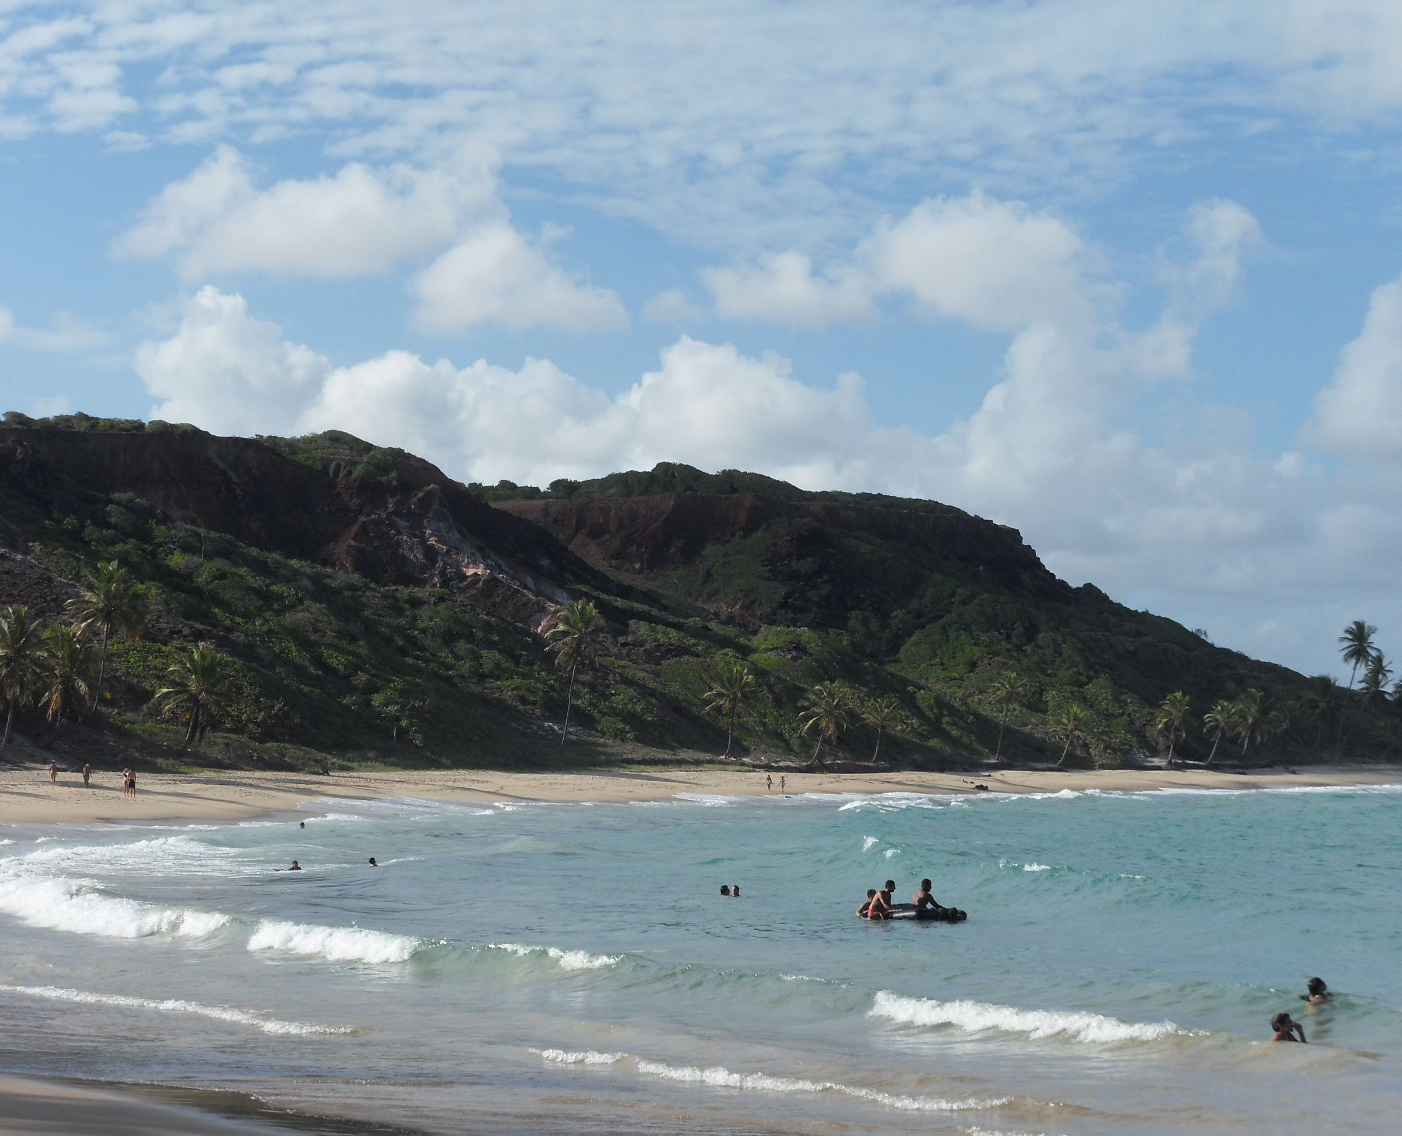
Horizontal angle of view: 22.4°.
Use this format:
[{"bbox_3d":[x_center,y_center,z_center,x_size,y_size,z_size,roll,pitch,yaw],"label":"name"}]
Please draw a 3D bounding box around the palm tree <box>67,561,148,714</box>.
[{"bbox_3d":[-54.472,6.402,325.000,7.490,14.000,7.490,0,-3,0],"label":"palm tree"}]

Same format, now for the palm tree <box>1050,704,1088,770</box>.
[{"bbox_3d":[49.634,22.662,478.000,4.947,8.778,4.799,0,-3,0],"label":"palm tree"}]

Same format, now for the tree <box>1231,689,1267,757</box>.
[{"bbox_3d":[89.757,25.368,580.000,6.200,11.430,6.200,0,-3,0],"label":"tree"}]

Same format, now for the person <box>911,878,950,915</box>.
[{"bbox_3d":[4.458,6.427,69.000,0.650,0.820,0.480,3,-4,-40],"label":"person"}]

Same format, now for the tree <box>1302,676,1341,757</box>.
[{"bbox_3d":[108.471,25.876,620.000,6.830,13.870,6.830,0,-3,0],"label":"tree"}]

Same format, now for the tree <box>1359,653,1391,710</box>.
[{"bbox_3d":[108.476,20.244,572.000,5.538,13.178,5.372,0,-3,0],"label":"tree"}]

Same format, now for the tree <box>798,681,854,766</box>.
[{"bbox_3d":[14.794,18.440,420.000,6.731,10.096,6.529,0,-3,0],"label":"tree"}]

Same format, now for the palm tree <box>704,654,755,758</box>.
[{"bbox_3d":[3.406,16.602,425.000,6.100,12.350,6.100,0,-3,0],"label":"palm tree"}]

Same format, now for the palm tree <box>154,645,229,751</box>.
[{"bbox_3d":[-39.573,9.962,275.000,5.784,8.263,5.611,0,-3,0],"label":"palm tree"}]

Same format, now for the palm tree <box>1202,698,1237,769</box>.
[{"bbox_3d":[75.399,23.987,515.000,5.158,9.973,5.004,0,-3,0],"label":"palm tree"}]

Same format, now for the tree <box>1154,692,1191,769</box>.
[{"bbox_3d":[67.191,22.931,505.000,5.395,10.960,5.234,0,-3,0],"label":"tree"}]

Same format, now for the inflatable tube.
[{"bbox_3d":[3.944,6.435,66.000,2.010,0.280,1.600,0,-3,0],"label":"inflatable tube"}]

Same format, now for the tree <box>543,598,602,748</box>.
[{"bbox_3d":[-14.201,11.648,392.000,6.540,16.620,6.540,0,-3,0],"label":"tree"}]

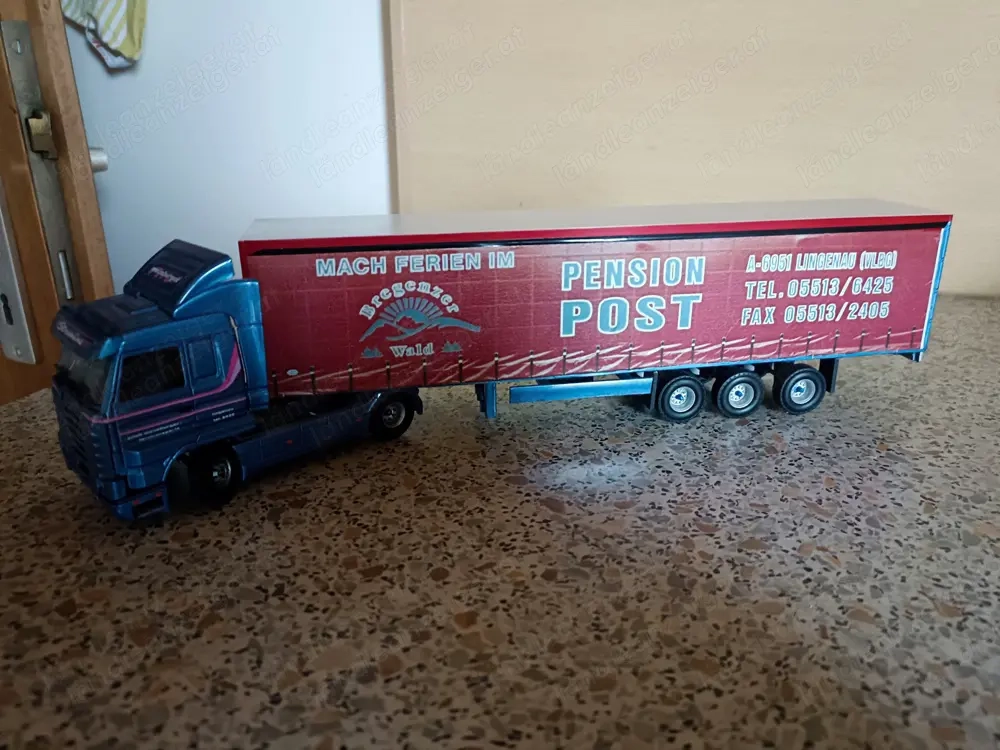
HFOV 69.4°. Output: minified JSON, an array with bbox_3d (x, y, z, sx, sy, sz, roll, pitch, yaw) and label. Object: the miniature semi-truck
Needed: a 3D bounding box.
[{"bbox_3d":[0.015,-0.021,0.300,0.343,0.085,0.097,-6,21,-15],"label":"miniature semi-truck"}]

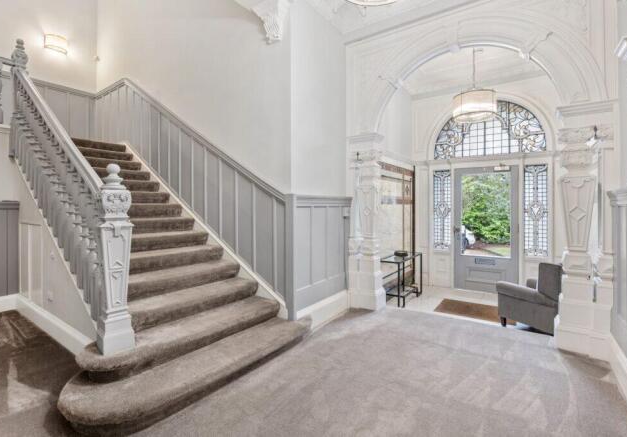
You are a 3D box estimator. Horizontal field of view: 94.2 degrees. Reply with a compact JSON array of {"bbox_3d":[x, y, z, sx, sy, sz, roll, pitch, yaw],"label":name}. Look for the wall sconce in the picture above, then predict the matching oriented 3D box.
[{"bbox_3d":[-4.792,-3.298,5.457,0.154,0.262,0.346,0,0,35],"label":"wall sconce"}]

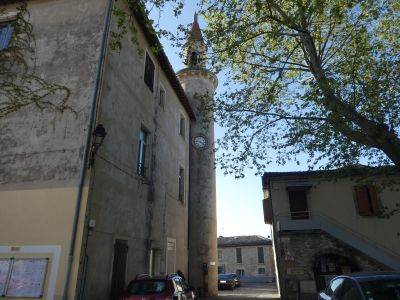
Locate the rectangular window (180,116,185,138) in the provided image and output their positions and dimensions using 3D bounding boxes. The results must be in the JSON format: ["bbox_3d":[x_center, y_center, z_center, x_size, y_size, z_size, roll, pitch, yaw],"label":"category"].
[{"bbox_3d":[-1.300,-1.580,19.755,0.200,1.700,1.150,-5,-22,11],"label":"rectangular window"}]

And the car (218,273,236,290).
[{"bbox_3d":[2.127,12.087,25.654,1.760,1.440,4.200,-2,-21,3],"label":"car"}]

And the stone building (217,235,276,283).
[{"bbox_3d":[5.702,17.209,44.133,11.000,6.700,6.000,-4,-21,9],"label":"stone building"}]

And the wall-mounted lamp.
[{"bbox_3d":[-3.148,-0.166,8.426,0.420,1.260,0.620,13,-25,-30],"label":"wall-mounted lamp"}]

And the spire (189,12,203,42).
[{"bbox_3d":[-0.396,-11.512,26.242,1.350,4.110,1.350,-1,-21,0],"label":"spire"}]

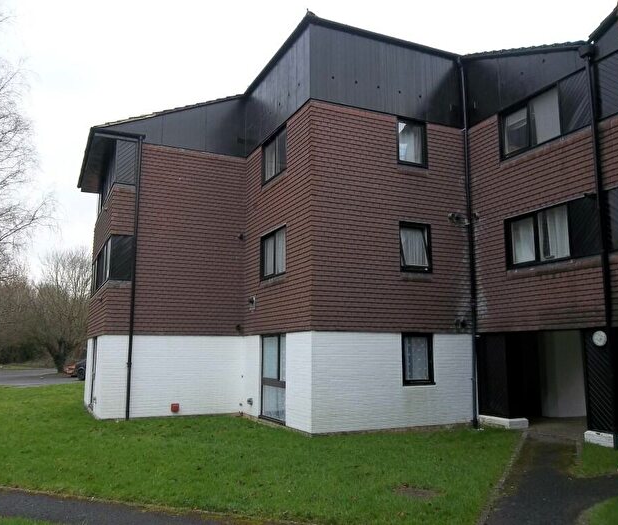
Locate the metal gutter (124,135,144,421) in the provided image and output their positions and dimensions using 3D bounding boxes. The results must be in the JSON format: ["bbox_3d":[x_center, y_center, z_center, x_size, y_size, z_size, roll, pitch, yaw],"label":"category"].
[{"bbox_3d":[-4.590,0.280,14.425,0.100,7.560,0.100,4,-9,-25],"label":"metal gutter"}]

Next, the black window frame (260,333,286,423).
[{"bbox_3d":[-0.867,2.800,13.435,0.100,2.000,1.709,4,-9,-25],"label":"black window frame"}]

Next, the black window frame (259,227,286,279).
[{"bbox_3d":[-0.869,-0.201,13.876,0.100,1.169,1.709,4,-9,-25],"label":"black window frame"}]

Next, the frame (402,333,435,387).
[{"bbox_3d":[2.517,2.237,12.608,0.872,1.173,0.100,4,-9,-25],"label":"frame"}]

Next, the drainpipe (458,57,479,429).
[{"bbox_3d":[3.997,-0.741,13.628,0.100,9.334,0.100,4,-9,-25],"label":"drainpipe"}]

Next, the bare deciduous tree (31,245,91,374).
[{"bbox_3d":[-16.377,3.116,37.046,4.800,8.530,4.800,4,-9,-24],"label":"bare deciduous tree"}]

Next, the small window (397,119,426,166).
[{"bbox_3d":[2.513,-2.908,13.364,0.872,1.164,0.100,4,-9,-25],"label":"small window"}]

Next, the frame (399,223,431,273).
[{"bbox_3d":[2.540,-0.347,12.933,0.872,1.178,0.160,4,-9,-25],"label":"frame"}]

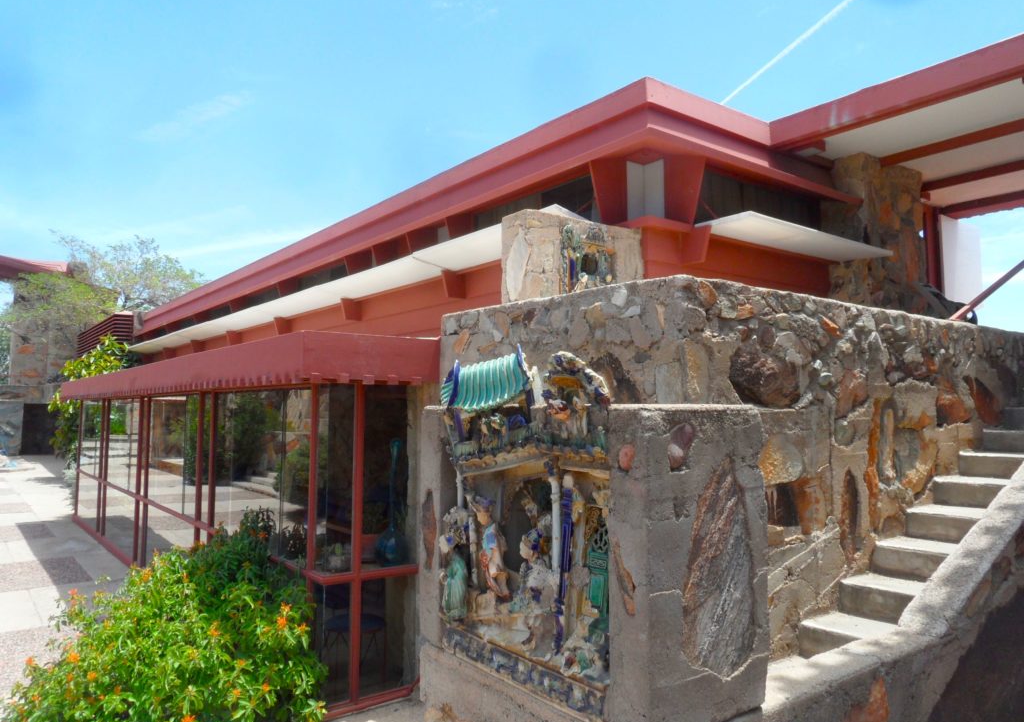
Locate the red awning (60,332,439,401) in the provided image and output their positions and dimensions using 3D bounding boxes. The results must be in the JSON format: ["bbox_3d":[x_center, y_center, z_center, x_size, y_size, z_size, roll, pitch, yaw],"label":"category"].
[{"bbox_3d":[-4.055,0.280,8.437,1.050,0.310,10.370,4,-5,-39],"label":"red awning"}]

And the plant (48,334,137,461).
[{"bbox_3d":[-7.650,0.765,12.946,1.170,2.380,1.200,4,-5,-39],"label":"plant"}]

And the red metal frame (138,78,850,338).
[{"bbox_3d":[-2.805,-1.163,11.357,2.700,0.450,15.150,4,-5,-39],"label":"red metal frame"}]

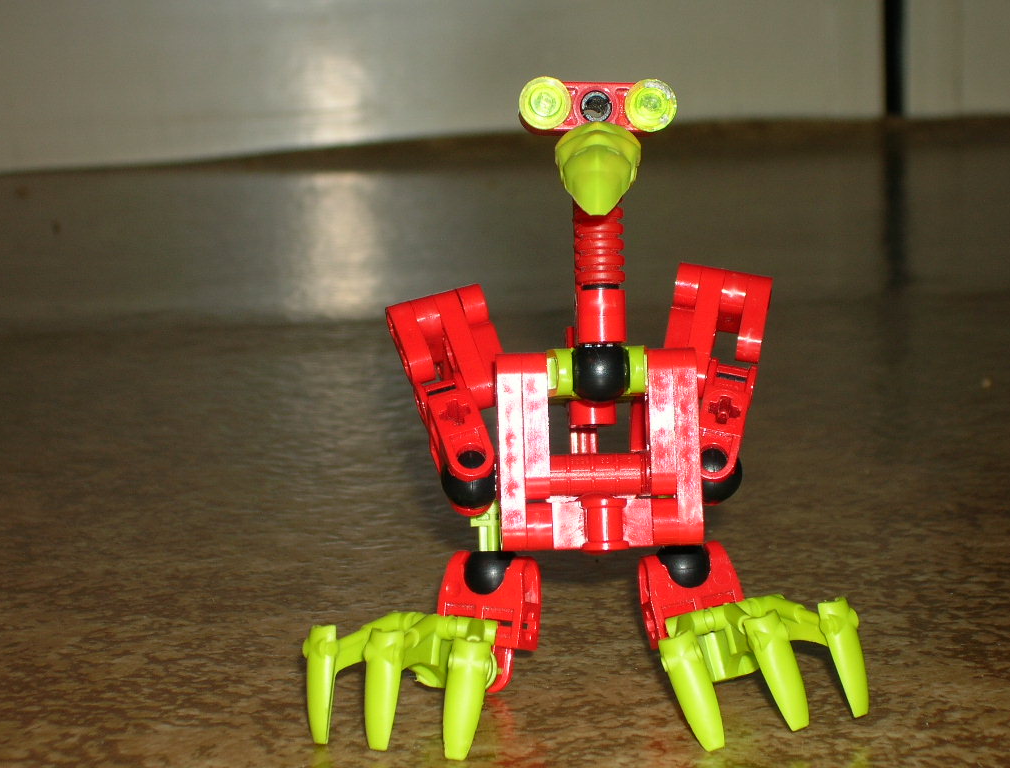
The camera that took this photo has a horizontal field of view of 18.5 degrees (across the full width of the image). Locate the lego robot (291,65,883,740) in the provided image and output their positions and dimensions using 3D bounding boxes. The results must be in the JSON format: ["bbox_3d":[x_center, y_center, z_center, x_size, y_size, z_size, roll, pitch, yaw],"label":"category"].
[{"bbox_3d":[0.011,-0.001,0.497,0.090,0.103,0.066,-1,13,-6],"label":"lego robot"}]

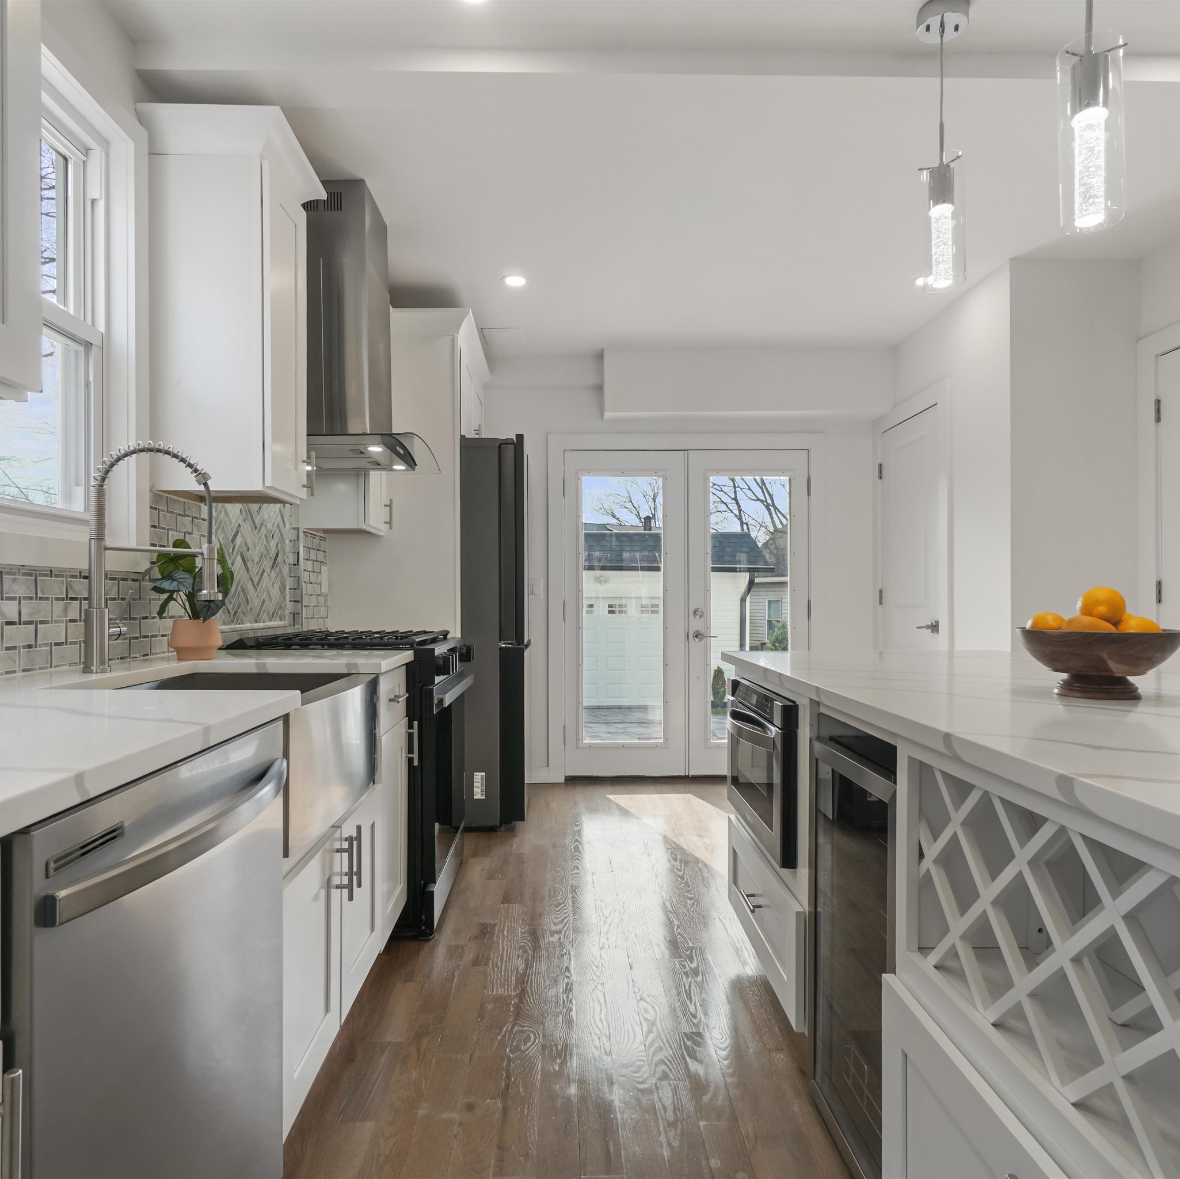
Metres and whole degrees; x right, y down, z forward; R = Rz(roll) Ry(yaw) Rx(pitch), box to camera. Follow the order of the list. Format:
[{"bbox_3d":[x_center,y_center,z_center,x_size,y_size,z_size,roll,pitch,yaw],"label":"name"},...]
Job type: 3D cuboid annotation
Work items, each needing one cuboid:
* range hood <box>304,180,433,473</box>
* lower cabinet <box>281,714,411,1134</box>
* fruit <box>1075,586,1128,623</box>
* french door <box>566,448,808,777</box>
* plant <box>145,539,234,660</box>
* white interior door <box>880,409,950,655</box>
[{"bbox_3d":[-0.912,-0.961,2.753,0.580,0.935,0.740,0,0,-2],"label":"range hood"},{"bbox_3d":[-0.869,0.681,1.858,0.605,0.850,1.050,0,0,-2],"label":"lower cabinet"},{"bbox_3d":[0.916,0.031,1.317,0.074,0.072,0.074,0,0,-2],"label":"fruit"},{"bbox_3d":[0.595,0.133,4.428,1.475,1.963,0.055,0,0,-2],"label":"french door"},{"bbox_3d":[-1.144,0.024,2.117,0.250,0.352,0.240,0,0,-2],"label":"plant"},{"bbox_3d":[1.731,0.109,3.970,0.040,2.030,0.680,0,0,-2],"label":"white interior door"}]

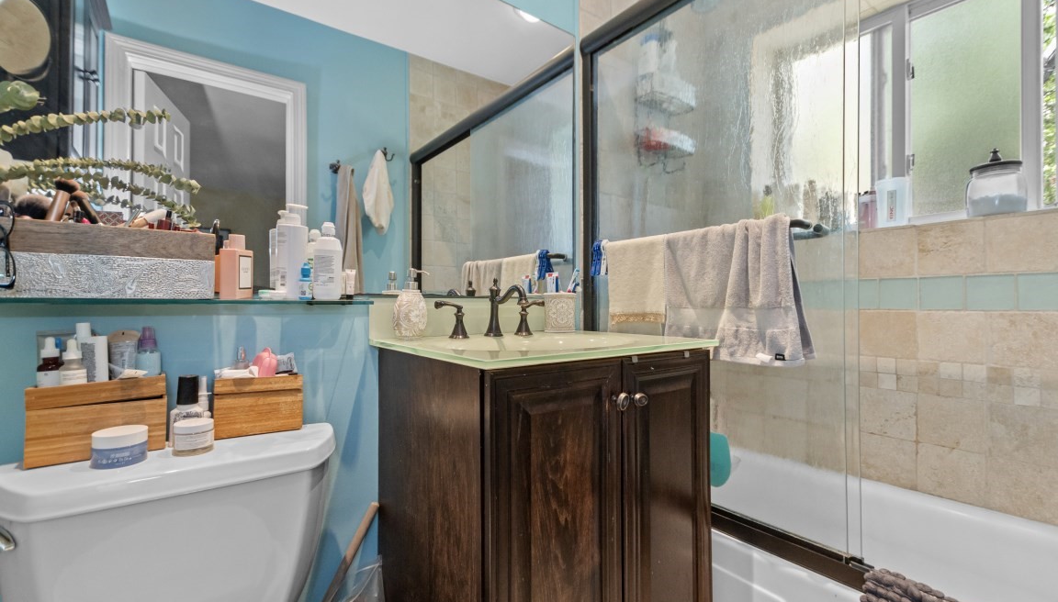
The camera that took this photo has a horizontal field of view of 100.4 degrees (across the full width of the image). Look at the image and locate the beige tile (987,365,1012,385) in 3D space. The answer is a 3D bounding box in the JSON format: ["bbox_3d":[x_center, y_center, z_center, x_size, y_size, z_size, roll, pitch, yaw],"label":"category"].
[{"bbox_3d":[1.368,0.216,1.280,0.010,0.051,0.049,0,-1,-40],"label":"beige tile"}]

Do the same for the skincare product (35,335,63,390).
[{"bbox_3d":[-0.854,0.116,0.787,0.033,0.102,0.033,0,0,-43],"label":"skincare product"}]

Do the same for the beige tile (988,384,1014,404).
[{"bbox_3d":[1.355,0.268,1.268,0.012,0.051,0.049,0,-1,-37],"label":"beige tile"}]

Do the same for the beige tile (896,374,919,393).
[{"bbox_3d":[1.233,0.268,1.434,0.012,0.050,0.049,0,0,-38],"label":"beige tile"}]

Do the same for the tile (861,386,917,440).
[{"bbox_3d":[1.200,0.375,1.474,0.012,0.154,0.153,0,-1,-37],"label":"tile"}]

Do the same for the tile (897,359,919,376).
[{"bbox_3d":[1.235,0.218,1.439,0.010,0.051,0.049,0,-1,-40],"label":"tile"}]

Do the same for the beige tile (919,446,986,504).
[{"bbox_3d":[1.297,0.530,1.352,0.012,0.151,0.151,0,0,-38],"label":"beige tile"}]

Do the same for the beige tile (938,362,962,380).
[{"bbox_3d":[1.296,0.215,1.353,0.012,0.050,0.049,0,0,-38],"label":"beige tile"}]

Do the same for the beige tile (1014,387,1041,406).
[{"bbox_3d":[1.401,0.269,1.240,0.010,0.051,0.049,0,-1,-40],"label":"beige tile"}]

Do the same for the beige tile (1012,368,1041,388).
[{"bbox_3d":[1.401,0.216,1.241,0.010,0.051,0.049,0,-1,-40],"label":"beige tile"}]

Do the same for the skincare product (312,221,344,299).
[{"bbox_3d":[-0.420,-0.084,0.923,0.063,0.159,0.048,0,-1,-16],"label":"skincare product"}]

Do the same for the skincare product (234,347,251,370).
[{"bbox_3d":[-0.574,0.134,0.881,0.030,0.085,0.030,0,-1,-37],"label":"skincare product"}]

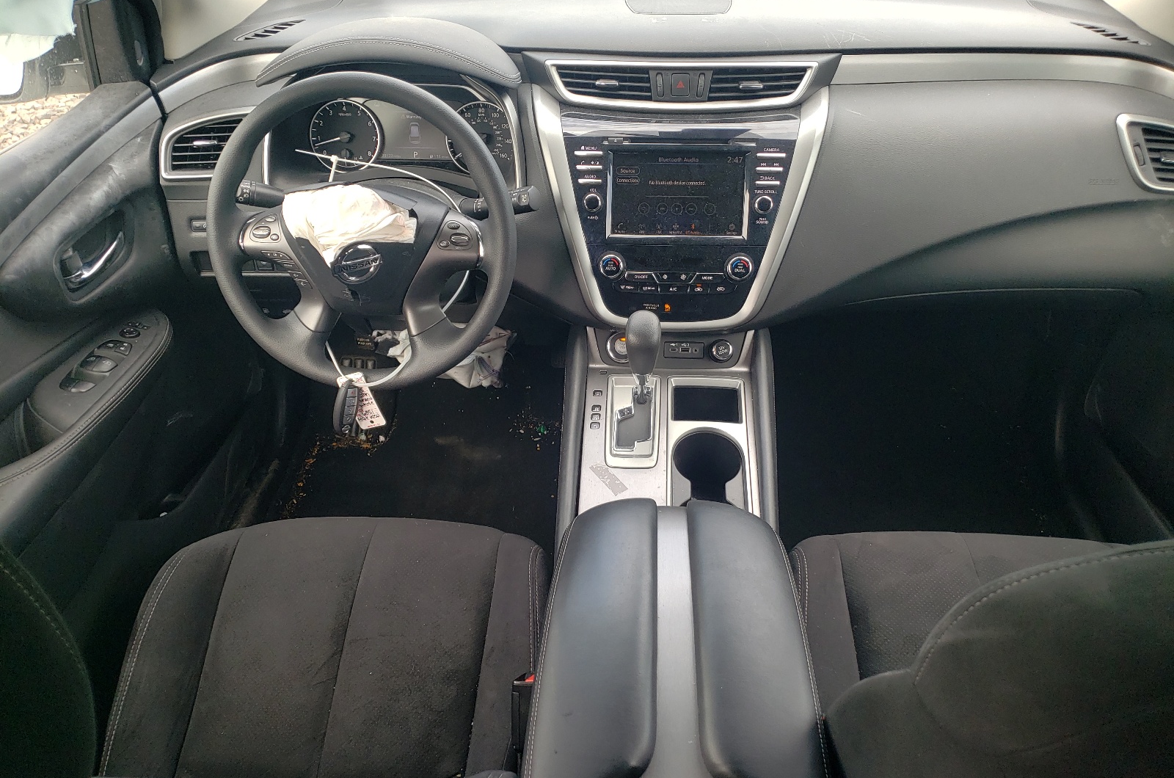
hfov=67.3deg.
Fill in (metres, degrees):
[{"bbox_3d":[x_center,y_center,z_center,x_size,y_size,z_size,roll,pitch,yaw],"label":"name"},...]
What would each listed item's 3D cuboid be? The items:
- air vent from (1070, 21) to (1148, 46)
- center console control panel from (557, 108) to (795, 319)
[{"bbox_3d":[0.726,-0.487,1.227,0.030,0.020,0.125,-17,40,-20],"label":"air vent"},{"bbox_3d":[0.122,-0.227,1.185,0.310,0.274,0.051,2,11,3],"label":"center console control panel"}]

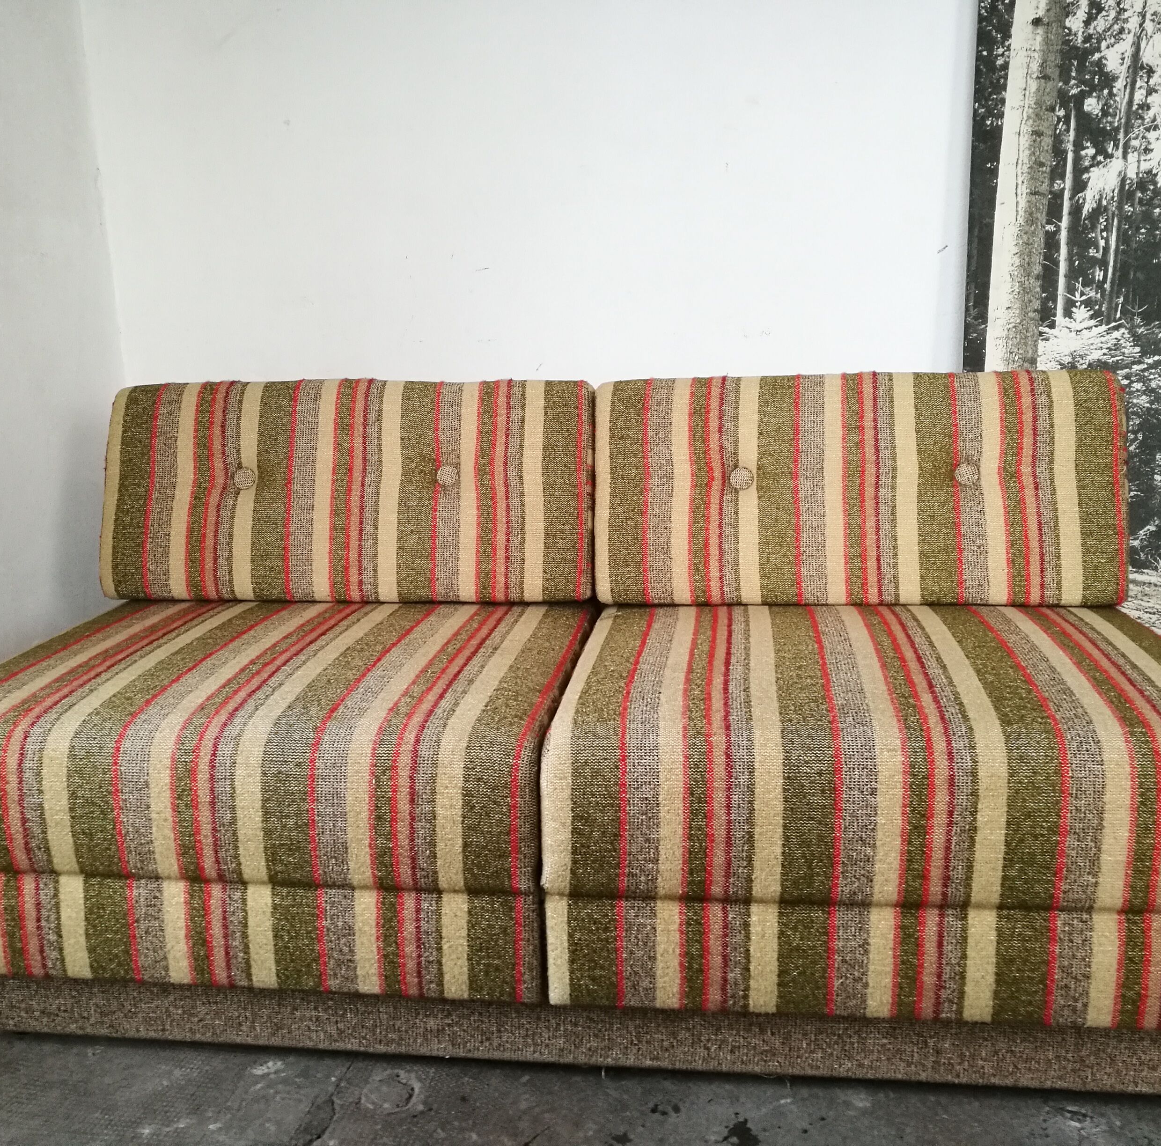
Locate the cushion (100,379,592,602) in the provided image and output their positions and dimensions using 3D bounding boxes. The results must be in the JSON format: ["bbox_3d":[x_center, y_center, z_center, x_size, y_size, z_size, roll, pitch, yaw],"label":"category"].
[{"bbox_3d":[-0.361,-0.127,1.957,0.778,0.354,0.150,0,0,7],"label":"cushion"}]

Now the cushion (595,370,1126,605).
[{"bbox_3d":[0.423,-0.126,1.864,0.778,0.354,0.150,0,0,7],"label":"cushion"}]

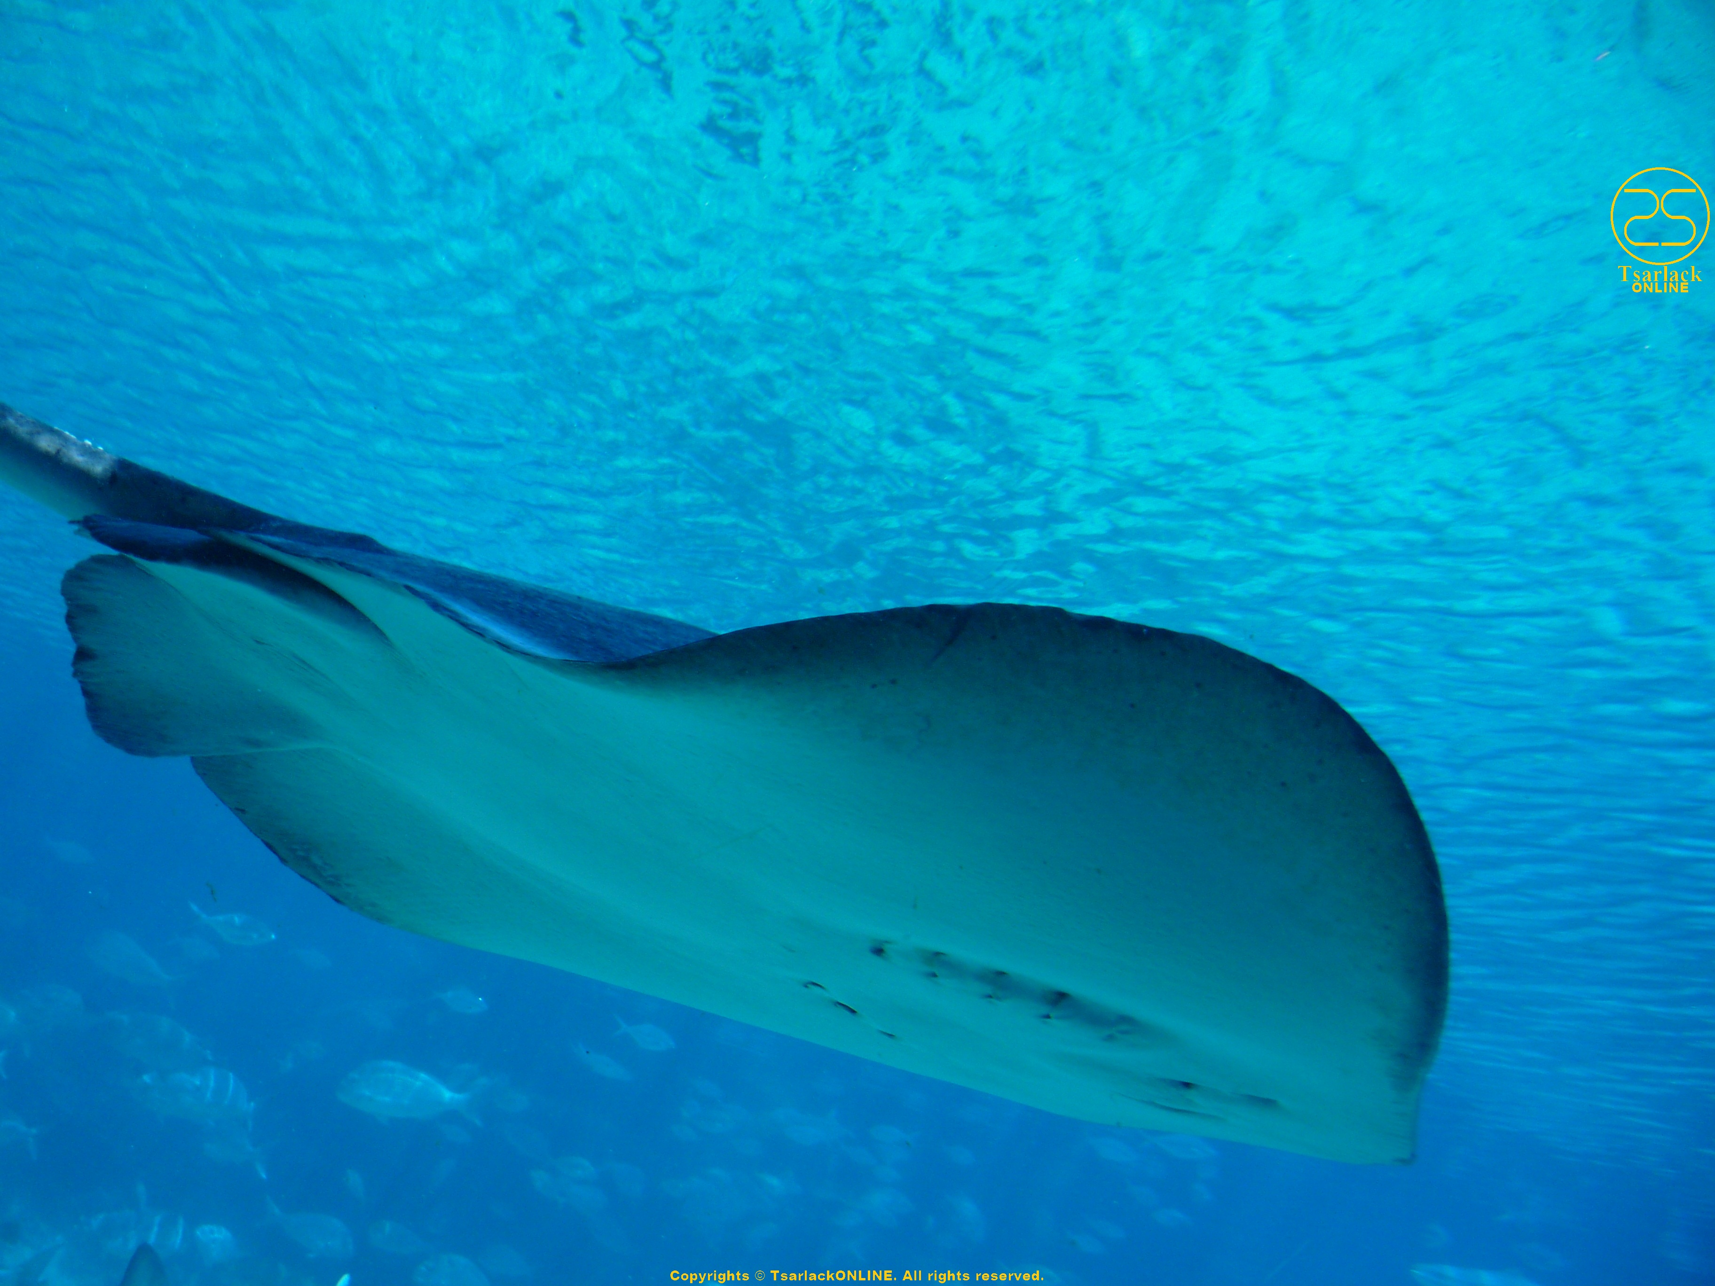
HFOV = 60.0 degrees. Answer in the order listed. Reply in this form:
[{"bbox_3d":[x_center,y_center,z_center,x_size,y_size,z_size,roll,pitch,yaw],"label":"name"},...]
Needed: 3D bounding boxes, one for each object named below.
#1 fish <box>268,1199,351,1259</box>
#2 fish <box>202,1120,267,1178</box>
[{"bbox_3d":[-1.583,1.692,4.300,0.250,0.110,0.048,26,-21,7],"label":"fish"},{"bbox_3d":[-1.886,1.535,4.500,0.230,0.105,0.045,16,-19,21],"label":"fish"}]

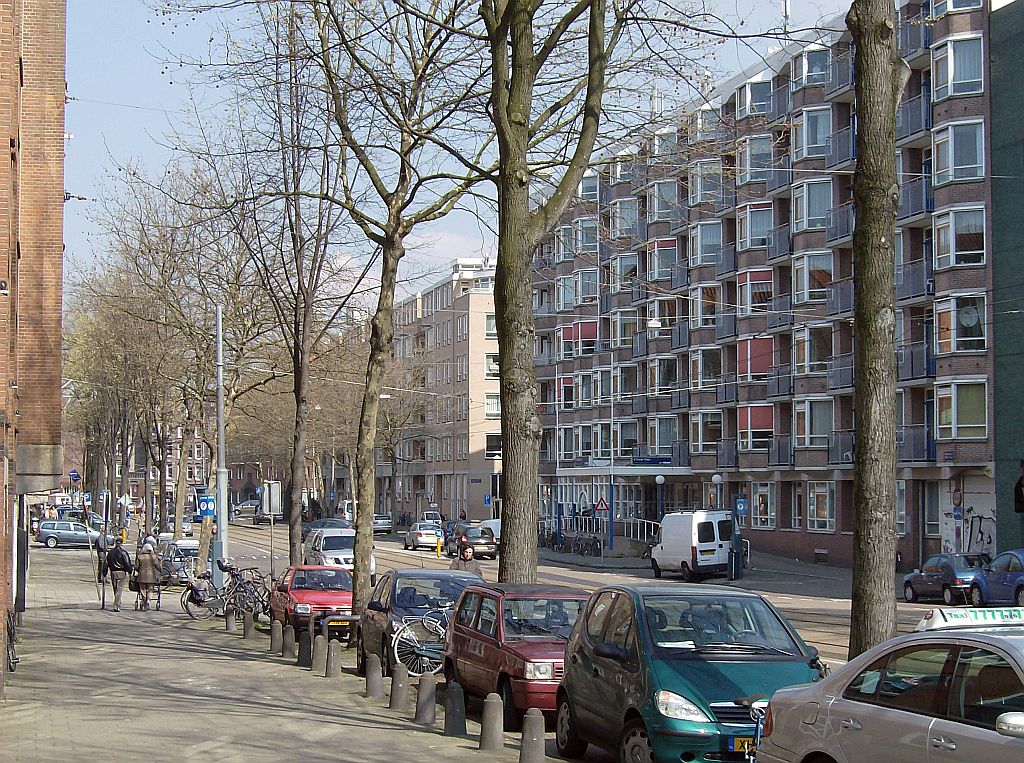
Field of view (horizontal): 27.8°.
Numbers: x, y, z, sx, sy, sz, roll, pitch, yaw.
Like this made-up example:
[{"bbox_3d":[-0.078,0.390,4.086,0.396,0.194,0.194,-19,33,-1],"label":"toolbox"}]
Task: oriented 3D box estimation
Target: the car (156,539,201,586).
[{"bbox_3d":[-10.412,5.814,67.128,1.660,1.400,4.300,1,-3,-13],"label":"car"}]

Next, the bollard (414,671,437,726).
[{"bbox_3d":[-0.876,3.220,21.013,0.210,0.500,0.210,1,-3,-13],"label":"bollard"}]

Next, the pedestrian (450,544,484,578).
[{"bbox_3d":[-0.686,3.357,31.454,0.500,1.730,0.350,0,-3,-2],"label":"pedestrian"}]

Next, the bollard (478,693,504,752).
[{"bbox_3d":[-0.178,3.031,18.413,0.210,0.500,0.210,1,-3,-13],"label":"bollard"}]

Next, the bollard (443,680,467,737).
[{"bbox_3d":[-0.547,3.144,19.869,0.210,0.518,0.210,1,-3,-14],"label":"bollard"}]

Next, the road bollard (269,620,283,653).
[{"bbox_3d":[-3.742,4.056,32.826,0.210,0.517,0.210,1,-3,-14],"label":"road bollard"}]

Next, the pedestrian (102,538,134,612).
[{"bbox_3d":[-9.021,4.430,47.300,0.660,1.700,0.450,1,-3,-12],"label":"pedestrian"}]

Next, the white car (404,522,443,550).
[{"bbox_3d":[-4.786,8.505,113.000,1.700,1.450,4.250,1,-3,-13],"label":"white car"}]

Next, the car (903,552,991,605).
[{"bbox_3d":[12.500,5.607,58.700,1.620,1.400,3.800,1,-3,-14],"label":"car"}]

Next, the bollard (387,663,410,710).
[{"bbox_3d":[-1.250,3.381,22.913,0.210,0.500,0.210,1,-3,-13],"label":"bollard"}]

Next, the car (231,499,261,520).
[{"bbox_3d":[-22.610,11.065,180.000,4.200,1.450,1.750,0,-3,-8],"label":"car"}]

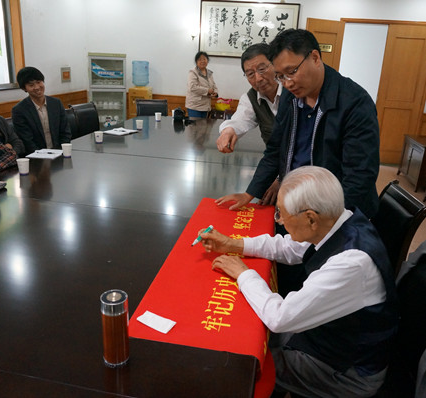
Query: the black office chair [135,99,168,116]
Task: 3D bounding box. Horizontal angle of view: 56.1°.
[{"bbox_3d":[-0.947,-0.933,5.721,0.500,0.960,0.580,6,19,11],"label":"black office chair"}]

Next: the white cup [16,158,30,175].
[{"bbox_3d":[-1.200,-0.199,2.543,0.074,0.090,0.074,2,19,-1],"label":"white cup"}]

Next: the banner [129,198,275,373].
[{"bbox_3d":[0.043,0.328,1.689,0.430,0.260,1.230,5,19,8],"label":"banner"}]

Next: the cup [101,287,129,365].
[{"bbox_3d":[-0.242,0.323,0.994,0.064,0.185,0.064,2,19,-1],"label":"cup"}]

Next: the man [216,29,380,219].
[{"bbox_3d":[0.396,0.061,1.941,0.480,1.640,0.660,-14,25,-40],"label":"man"}]

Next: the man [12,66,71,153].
[{"bbox_3d":[-1.438,-0.423,3.523,0.520,1.380,0.750,-15,25,-41],"label":"man"}]

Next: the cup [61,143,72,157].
[{"bbox_3d":[-1.102,-0.360,3.026,0.074,0.090,0.074,2,19,-1],"label":"cup"}]

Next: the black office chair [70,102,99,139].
[{"bbox_3d":[-1.216,-0.532,4.471,0.580,0.990,0.510,6,19,11],"label":"black office chair"}]

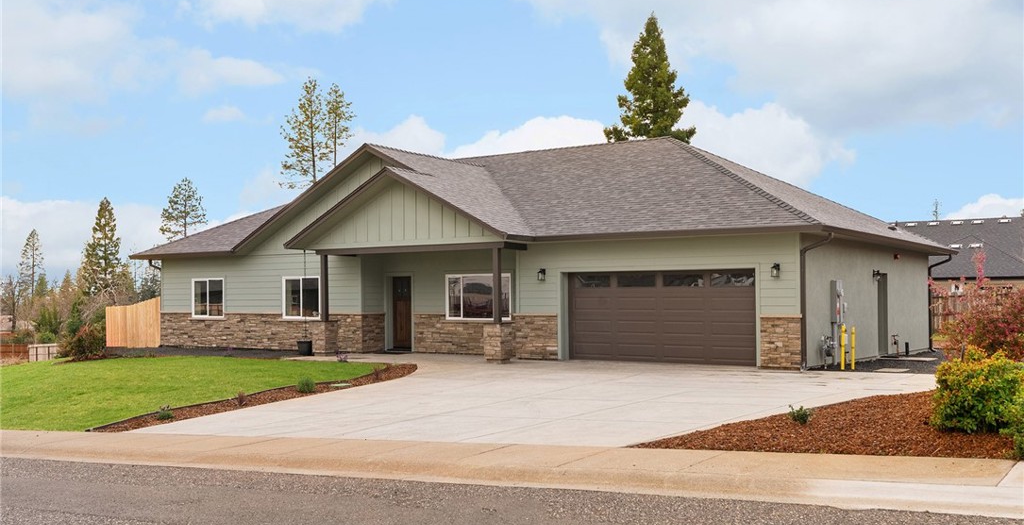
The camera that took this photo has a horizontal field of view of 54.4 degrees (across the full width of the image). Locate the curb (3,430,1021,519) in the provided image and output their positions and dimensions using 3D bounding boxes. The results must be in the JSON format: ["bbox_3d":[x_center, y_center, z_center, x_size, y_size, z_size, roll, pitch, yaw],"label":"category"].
[{"bbox_3d":[-2.729,2.341,12.147,16.300,0.200,1.600,-6,-5,35],"label":"curb"}]

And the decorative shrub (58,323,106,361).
[{"bbox_3d":[-12.511,2.316,29.000,1.400,1.120,1.350,-2,-3,35],"label":"decorative shrub"}]

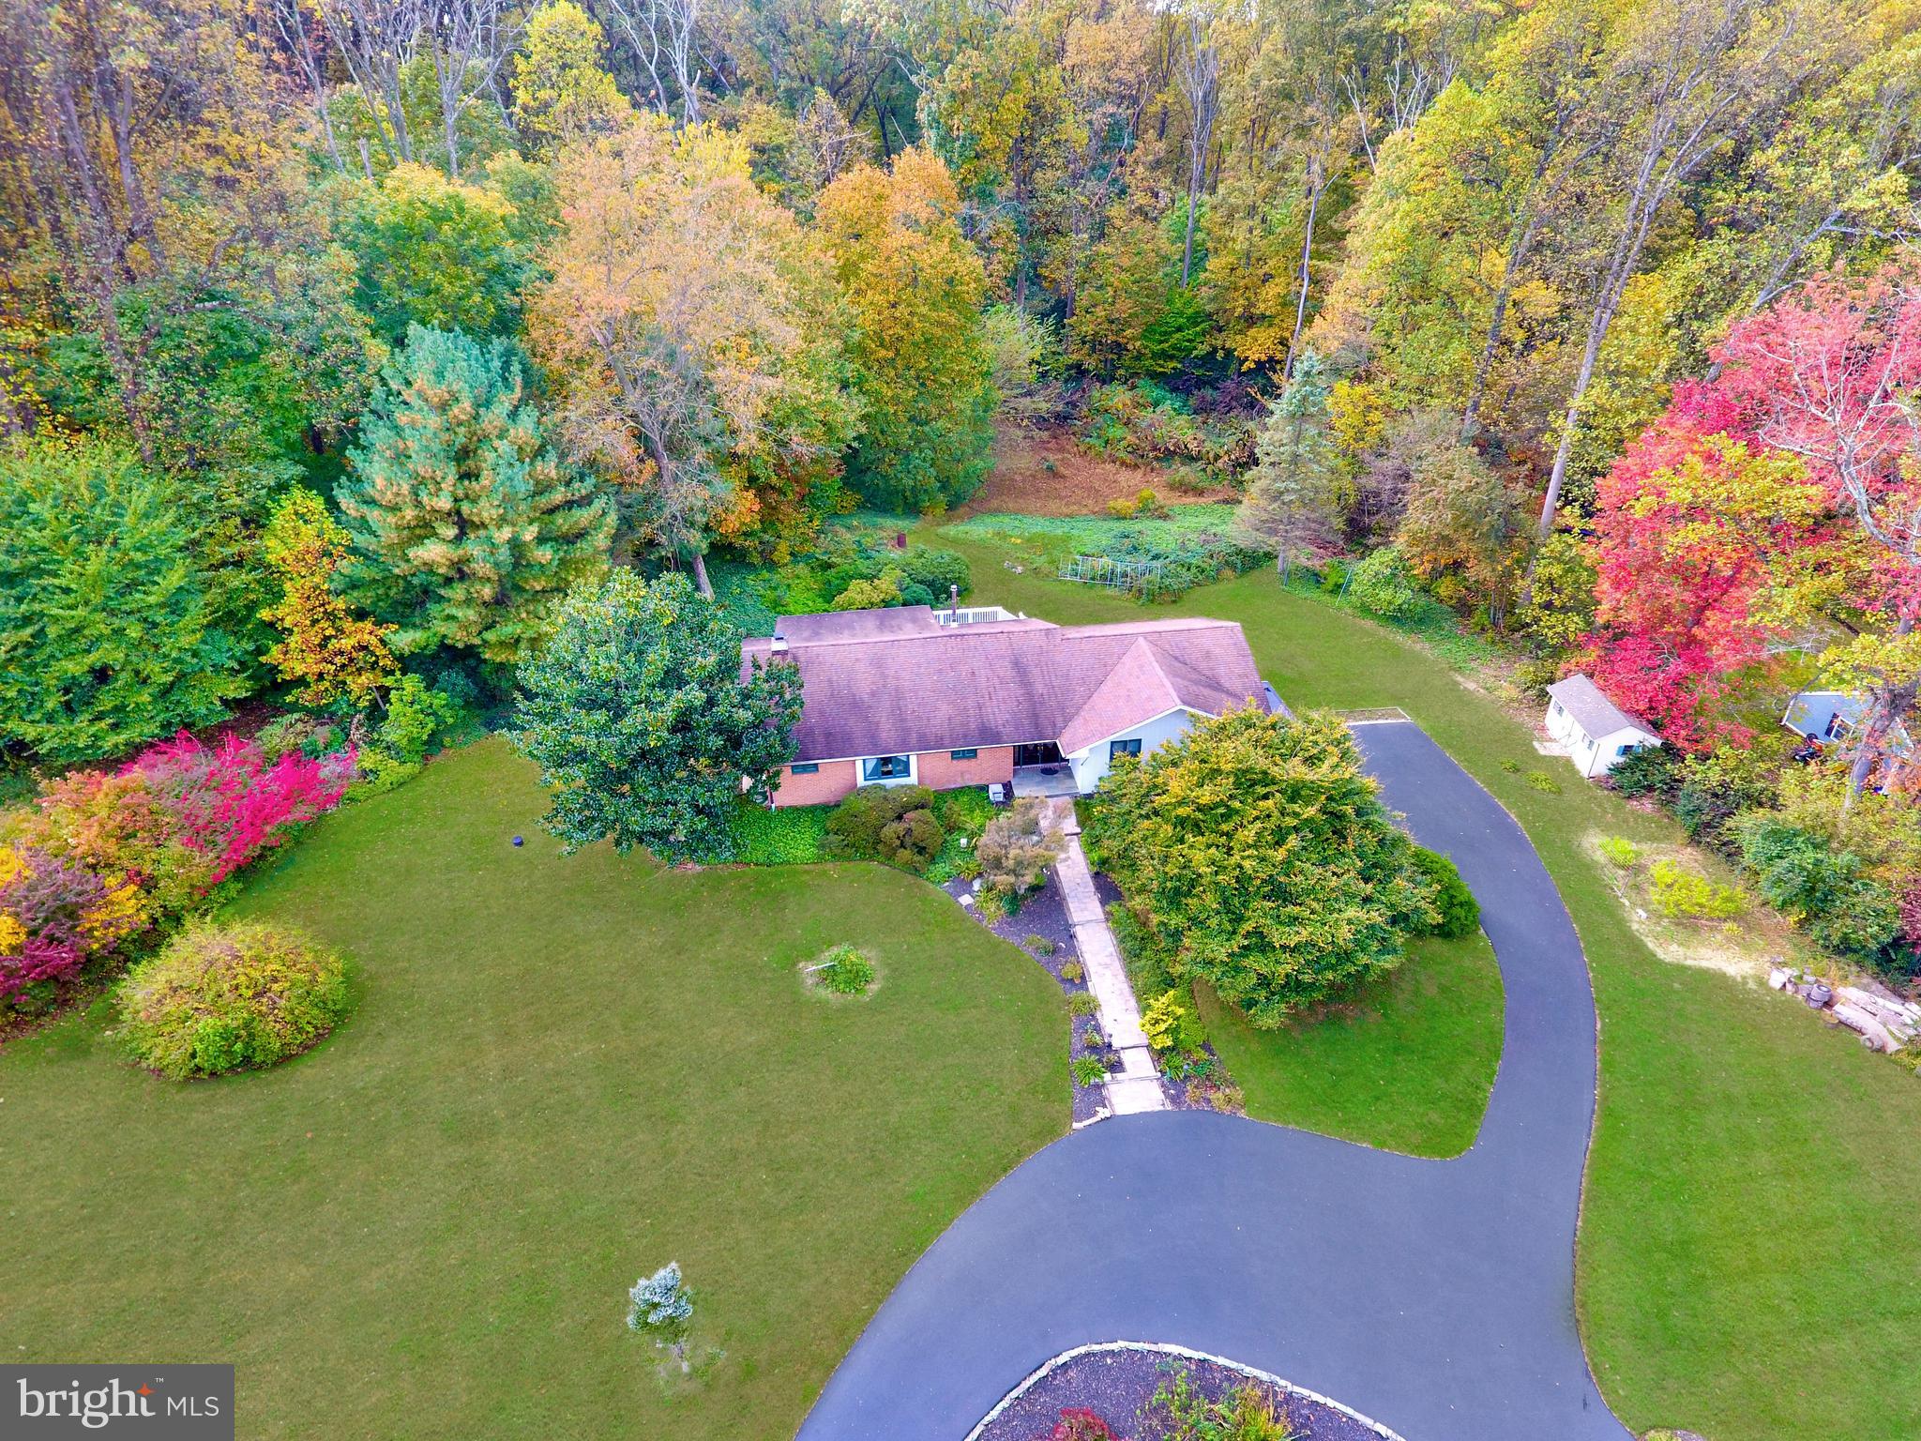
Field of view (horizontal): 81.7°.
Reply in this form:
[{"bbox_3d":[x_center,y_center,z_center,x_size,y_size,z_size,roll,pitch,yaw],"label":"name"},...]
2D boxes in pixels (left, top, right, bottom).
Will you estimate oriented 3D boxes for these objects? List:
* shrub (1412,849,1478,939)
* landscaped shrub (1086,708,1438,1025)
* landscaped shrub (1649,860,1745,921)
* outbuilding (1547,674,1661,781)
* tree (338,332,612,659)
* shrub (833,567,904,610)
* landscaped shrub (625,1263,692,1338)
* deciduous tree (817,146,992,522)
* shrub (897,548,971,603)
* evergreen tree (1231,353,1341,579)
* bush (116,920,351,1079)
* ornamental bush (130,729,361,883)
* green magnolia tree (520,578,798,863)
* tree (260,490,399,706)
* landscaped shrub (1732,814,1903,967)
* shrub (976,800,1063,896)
[{"bbox_3d":[19.030,6.980,45.260,3.900,3.300,3.900,-1,31,0],"label":"shrub"},{"bbox_3d":[10.458,4.682,39.144,12.000,9.600,12.000,0,31,0],"label":"landscaped shrub"},{"bbox_3d":[29.039,6.589,43.681,3.360,1.670,2.850,0,31,0],"label":"landscaped shrub"},{"bbox_3d":[32.510,0.220,56.550,3.080,2.890,5.160,0,31,0],"label":"outbuilding"},{"bbox_3d":[-25.880,-11.550,60.210,13.410,18.850,13.410,-1,31,0],"label":"tree"},{"bbox_3d":[-5.541,-8.001,66.440,4.320,2.040,3.890,0,31,0],"label":"shrub"},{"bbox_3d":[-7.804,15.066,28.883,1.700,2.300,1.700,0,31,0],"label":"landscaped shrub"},{"bbox_3d":[-3.710,-25.940,76.200,12.260,23.810,12.260,-1,31,0],"label":"deciduous tree"},{"bbox_3d":[-1.639,-8.863,66.947,4.450,2.970,4.010,0,31,0],"label":"shrub"},{"bbox_3d":[20.530,-15.900,70.260,6.400,14.390,6.400,-1,31,0],"label":"evergreen tree"},{"bbox_3d":[-25.202,9.286,38.457,7.120,2.740,6.770,0,31,0],"label":"bush"},{"bbox_3d":[-30.537,3.353,46.737,6.600,3.800,7.400,8,32,14],"label":"ornamental bush"},{"bbox_3d":[-13.200,-0.280,49.100,12.100,12.000,12.100,-1,31,0],"label":"green magnolia tree"},{"bbox_3d":[-32.820,-5.950,58.000,5.520,12.500,5.520,-1,31,0],"label":"tree"},{"bbox_3d":[34.380,6.700,44.790,4.500,3.900,6.600,-1,31,0],"label":"landscaped shrub"},{"bbox_3d":[2.323,4.946,44.095,3.520,3.850,3.520,0,31,0],"label":"shrub"}]

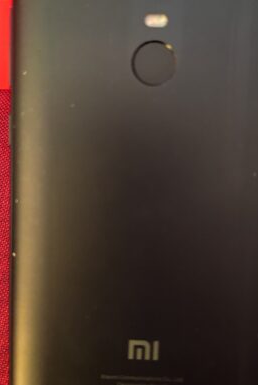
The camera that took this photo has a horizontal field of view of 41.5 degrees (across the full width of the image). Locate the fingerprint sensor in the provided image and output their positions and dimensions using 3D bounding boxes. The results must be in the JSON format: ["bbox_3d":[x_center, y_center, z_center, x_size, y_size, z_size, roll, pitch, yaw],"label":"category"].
[{"bbox_3d":[0.006,-0.033,0.087,0.012,0.002,0.012,2,94,0],"label":"fingerprint sensor"}]

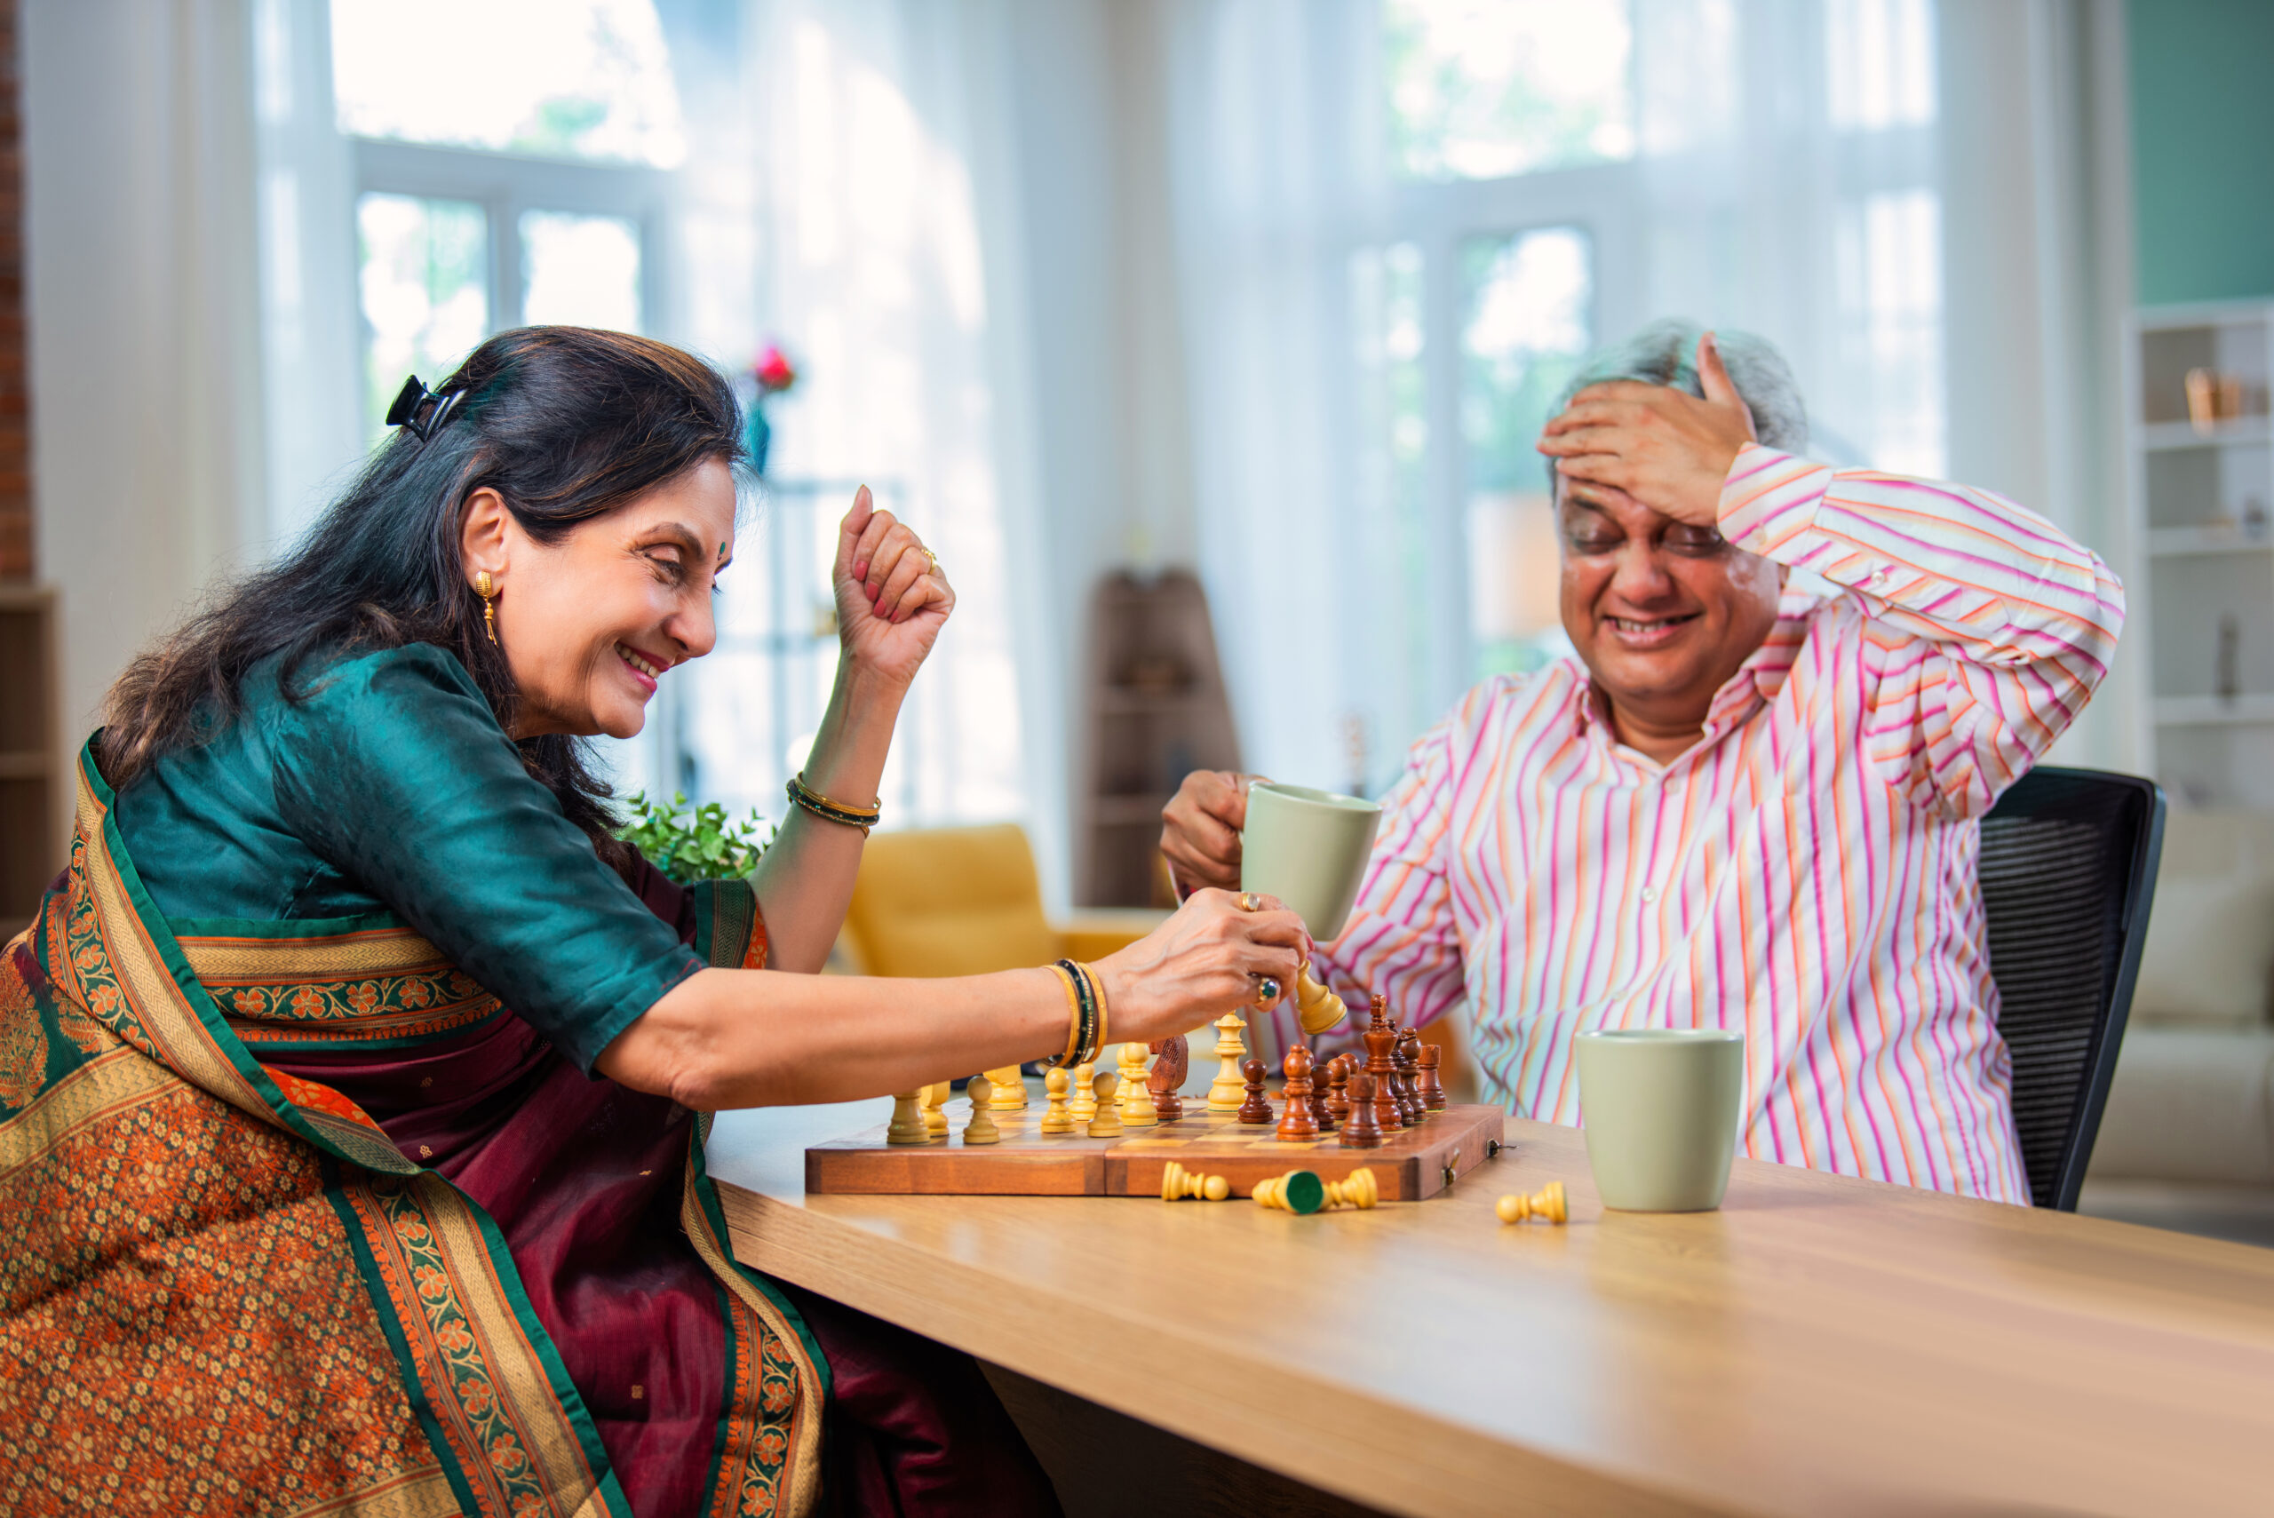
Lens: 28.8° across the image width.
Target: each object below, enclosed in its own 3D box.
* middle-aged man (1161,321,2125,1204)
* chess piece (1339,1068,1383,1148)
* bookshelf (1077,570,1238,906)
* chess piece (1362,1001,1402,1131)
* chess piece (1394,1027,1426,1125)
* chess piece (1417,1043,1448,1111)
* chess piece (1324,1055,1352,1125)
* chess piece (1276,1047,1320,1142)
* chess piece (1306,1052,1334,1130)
[{"bbox_3d":[0.330,0.350,2.930,0.640,1.290,0.740,0,0,38],"label":"middle-aged man"},{"bbox_3d":[0.126,0.197,2.478,0.024,0.042,0.024,0,0,13],"label":"chess piece"},{"bbox_3d":[0.085,0.275,10.400,0.520,1.440,0.350,0,0,3],"label":"bookshelf"},{"bbox_3d":[0.143,0.178,2.586,0.025,0.078,0.025,0,0,13],"label":"chess piece"},{"bbox_3d":[0.164,0.190,2.647,0.023,0.056,0.023,0,0,13],"label":"chess piece"},{"bbox_3d":[0.180,0.197,2.732,0.024,0.041,0.024,0,0,13],"label":"chess piece"},{"bbox_3d":[0.121,0.198,2.664,0.021,0.038,0.021,0,0,13],"label":"chess piece"},{"bbox_3d":[0.092,0.191,2.519,0.024,0.055,0.024,0,0,13],"label":"chess piece"},{"bbox_3d":[0.107,0.199,2.586,0.021,0.038,0.021,0,0,13],"label":"chess piece"}]

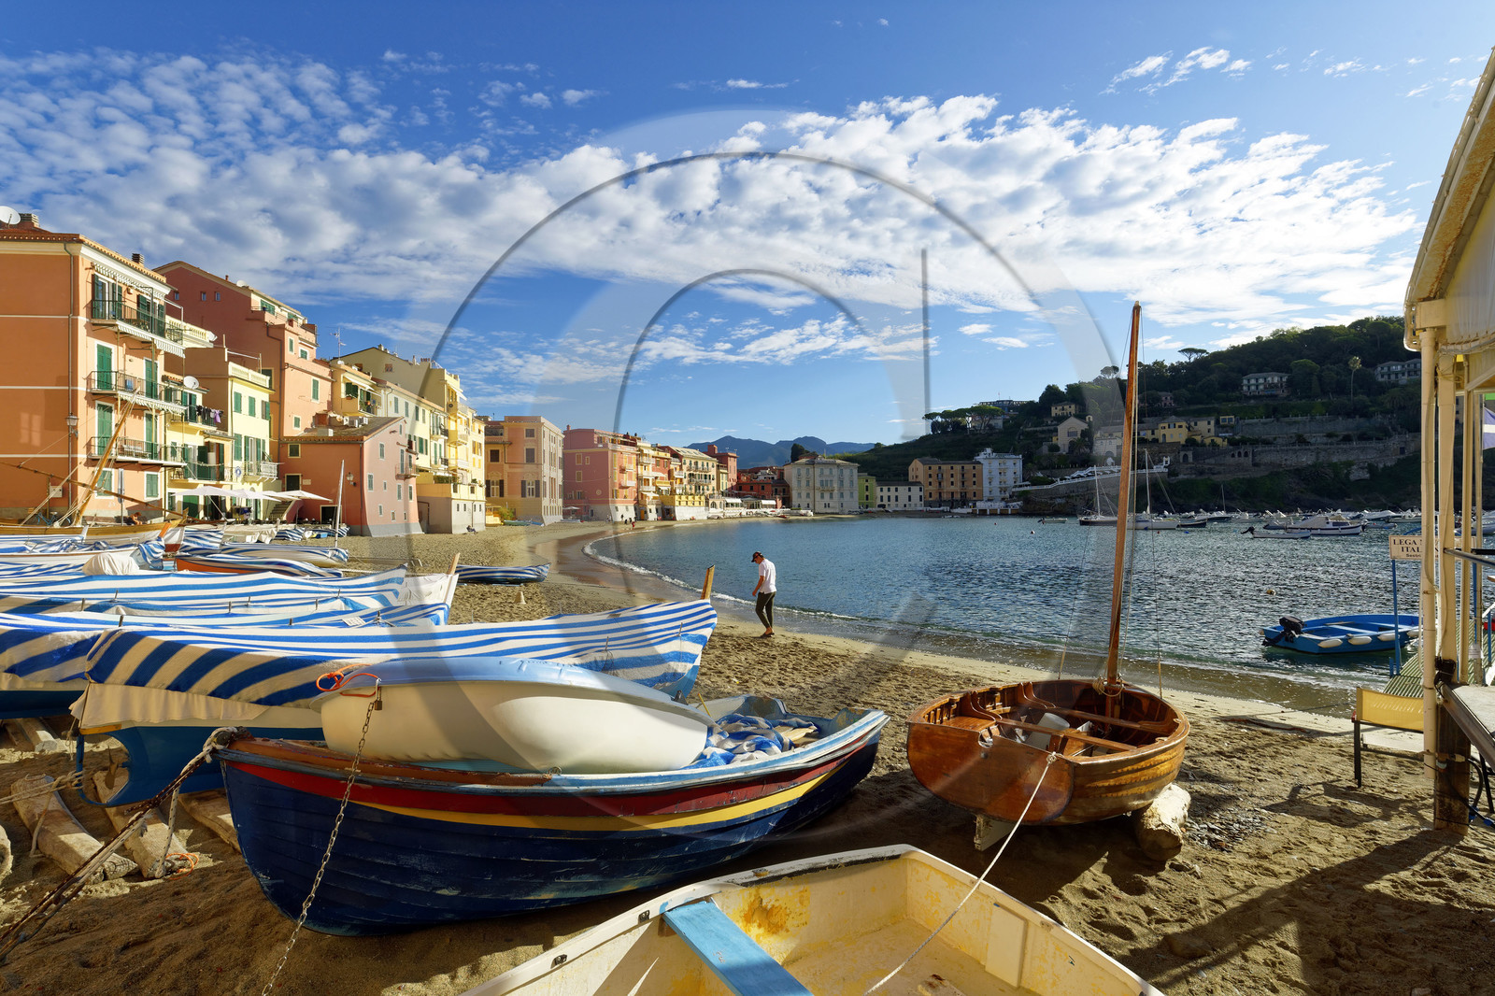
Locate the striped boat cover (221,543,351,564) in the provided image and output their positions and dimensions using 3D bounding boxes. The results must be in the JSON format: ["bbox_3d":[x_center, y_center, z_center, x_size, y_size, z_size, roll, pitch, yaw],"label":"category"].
[{"bbox_3d":[-16.385,1.952,25.000,3.900,0.680,1.500,0,0,-16],"label":"striped boat cover"}]

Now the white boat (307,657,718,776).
[{"bbox_3d":[-1.120,1.170,3.800,2.150,0.550,1.100,8,-15,-31],"label":"white boat"}]

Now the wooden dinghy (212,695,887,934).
[{"bbox_3d":[-0.900,1.630,4.120,3.580,0.920,1.500,5,-8,-40],"label":"wooden dinghy"}]

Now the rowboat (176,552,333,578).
[{"bbox_3d":[-15.900,2.159,22.900,4.500,0.740,1.500,0,0,-16],"label":"rowboat"}]

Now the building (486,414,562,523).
[{"bbox_3d":[-33.700,-3.800,105.500,9.500,15.000,18.000,0,0,-6],"label":"building"}]

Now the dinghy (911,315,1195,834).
[{"bbox_3d":[2.660,0.300,5.640,1.500,3.850,3.080,1,-4,44],"label":"dinghy"}]

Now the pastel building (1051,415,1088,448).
[{"bbox_3d":[121.500,-23.500,269.000,11.300,13.300,15.000,0,0,14],"label":"pastel building"}]

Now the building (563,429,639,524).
[{"bbox_3d":[-29.200,-4.200,137.000,12.000,17.200,10.800,0,0,19],"label":"building"}]

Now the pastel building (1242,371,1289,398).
[{"bbox_3d":[222.411,-48.863,303.000,16.500,10.000,11.000,0,0,32],"label":"pastel building"}]

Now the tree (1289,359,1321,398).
[{"bbox_3d":[232.349,-49.843,294.000,11.000,15.500,11.000,0,0,37],"label":"tree"}]

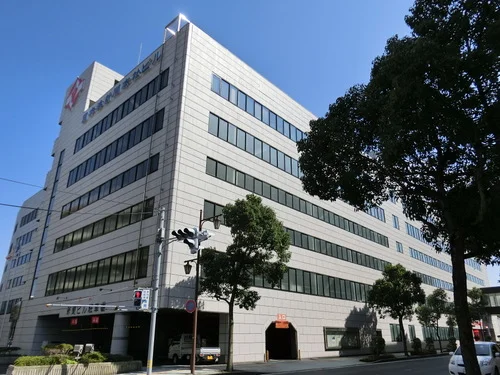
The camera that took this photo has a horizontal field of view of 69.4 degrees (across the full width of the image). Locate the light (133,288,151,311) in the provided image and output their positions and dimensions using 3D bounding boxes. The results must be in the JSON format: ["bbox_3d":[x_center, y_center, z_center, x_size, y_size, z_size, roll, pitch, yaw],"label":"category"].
[{"bbox_3d":[-5.040,5.202,16.773,0.720,0.920,0.320,18,-28,-36],"label":"light"}]

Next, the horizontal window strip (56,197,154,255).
[{"bbox_3d":[-12.822,3.553,30.225,17.281,1.401,0.250,-19,-29,39],"label":"horizontal window strip"}]

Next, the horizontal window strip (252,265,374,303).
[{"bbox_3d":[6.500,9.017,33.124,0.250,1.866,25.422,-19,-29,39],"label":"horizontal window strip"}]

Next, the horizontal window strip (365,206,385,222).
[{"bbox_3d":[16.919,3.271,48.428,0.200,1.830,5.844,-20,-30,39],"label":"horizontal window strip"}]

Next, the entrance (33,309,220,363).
[{"bbox_3d":[-10.606,11.564,28.021,20.070,3.144,4.600,-19,-29,39],"label":"entrance"}]

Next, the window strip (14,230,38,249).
[{"bbox_3d":[-32.510,7.520,52.184,8.062,1.498,0.200,-19,-29,39],"label":"window strip"}]

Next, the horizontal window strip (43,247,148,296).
[{"bbox_3d":[-12.839,7.038,28.795,17.281,1.946,0.250,-19,-29,39],"label":"horizontal window strip"}]

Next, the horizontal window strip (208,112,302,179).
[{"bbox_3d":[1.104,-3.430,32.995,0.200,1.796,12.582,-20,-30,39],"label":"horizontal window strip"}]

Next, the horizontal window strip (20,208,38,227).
[{"bbox_3d":[-39.072,5.540,64.036,8.156,1.814,0.250,-19,-29,39],"label":"horizontal window strip"}]

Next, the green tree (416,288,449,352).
[{"bbox_3d":[22.641,16.315,44.554,4.000,7.360,4.000,-20,-30,39],"label":"green tree"}]

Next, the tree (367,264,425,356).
[{"bbox_3d":[14.454,11.945,35.514,5.200,8.350,5.300,-19,-29,39],"label":"tree"}]

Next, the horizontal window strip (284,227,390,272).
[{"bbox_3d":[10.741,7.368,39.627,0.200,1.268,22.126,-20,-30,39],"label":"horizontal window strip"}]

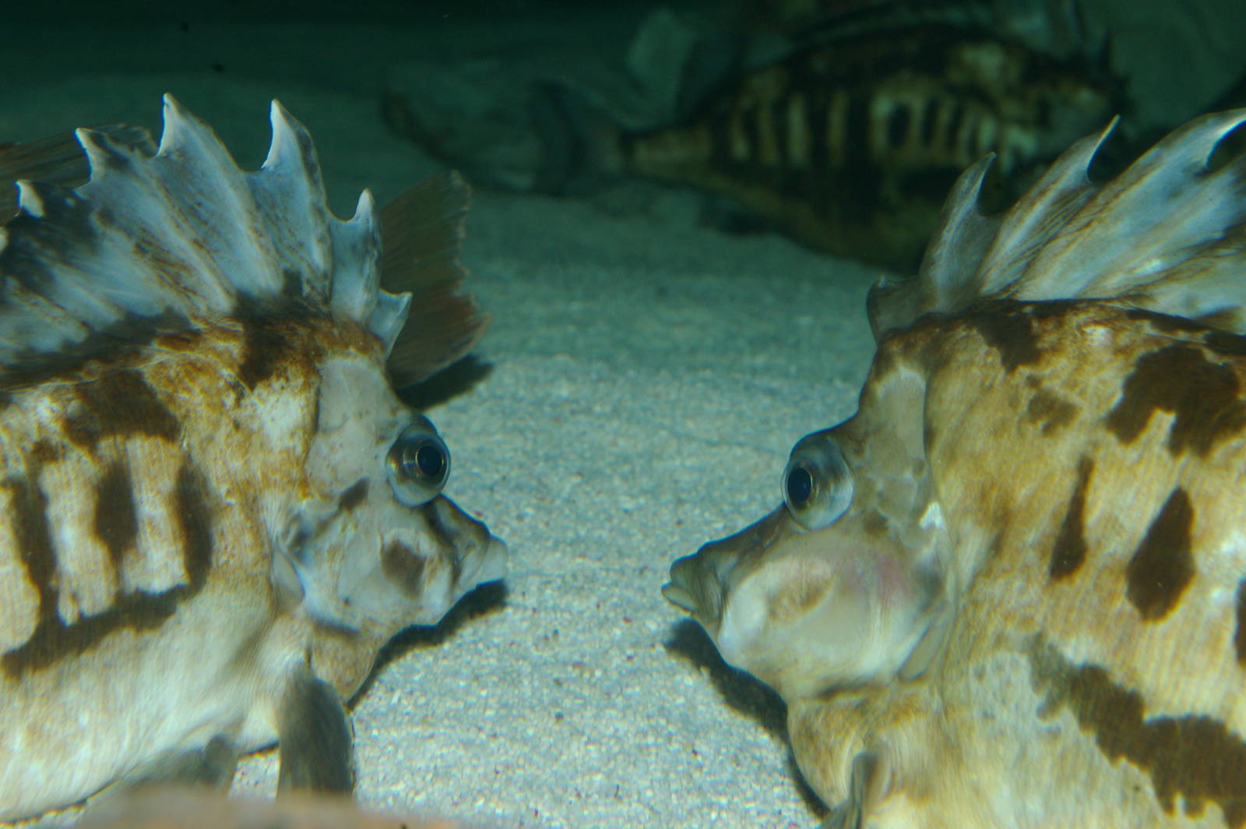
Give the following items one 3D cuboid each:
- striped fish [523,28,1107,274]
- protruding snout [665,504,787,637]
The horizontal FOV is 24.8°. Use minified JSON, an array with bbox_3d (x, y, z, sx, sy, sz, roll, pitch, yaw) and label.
[{"bbox_3d":[0.096,-0.136,1.330,0.278,0.130,0.070,-3,13,-13],"label":"striped fish"},{"bbox_3d":[0.023,0.035,0.620,0.026,0.026,0.020,5,14,21],"label":"protruding snout"}]

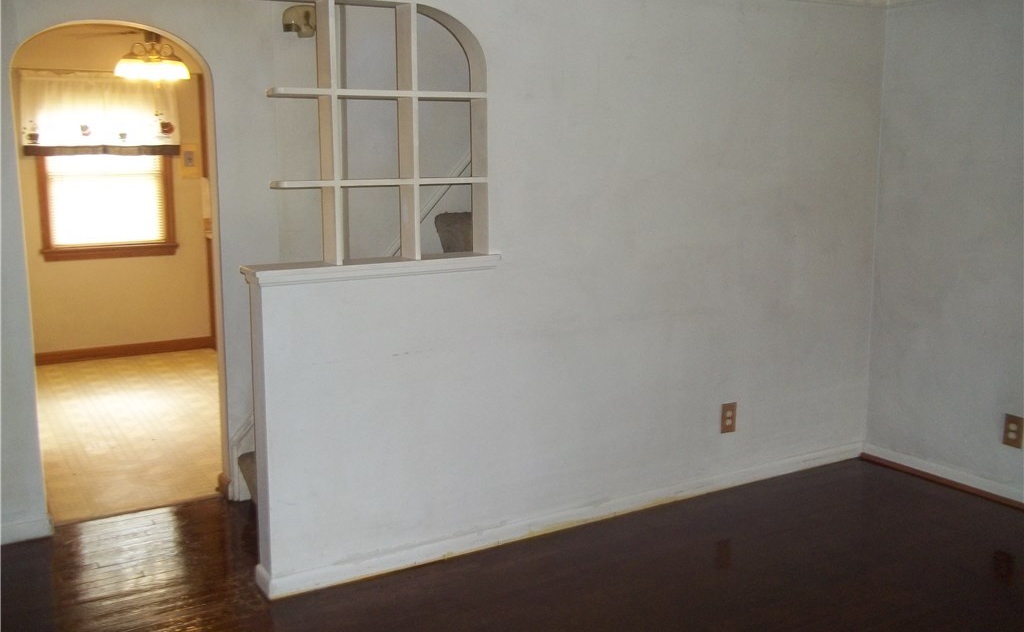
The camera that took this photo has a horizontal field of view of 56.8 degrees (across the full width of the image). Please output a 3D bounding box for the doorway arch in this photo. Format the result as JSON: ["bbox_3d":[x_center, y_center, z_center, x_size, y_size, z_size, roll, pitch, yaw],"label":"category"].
[{"bbox_3d":[-1.584,-0.156,3.895,0.747,2.022,0.138,-6,11,-29],"label":"doorway arch"}]

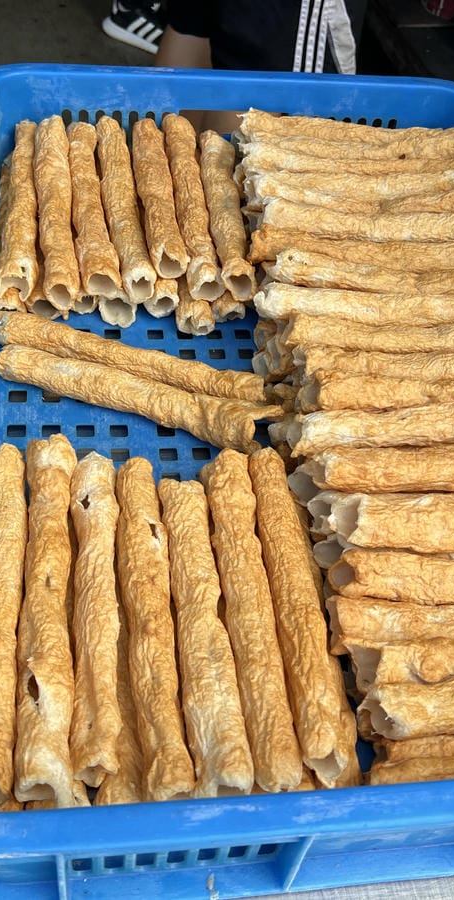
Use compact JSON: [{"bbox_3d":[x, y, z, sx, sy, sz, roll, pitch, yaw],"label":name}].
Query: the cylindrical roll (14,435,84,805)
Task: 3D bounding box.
[{"bbox_3d":[-0.093,0.079,0.480,0.027,0.027,0.208,-1,48,-9],"label":"cylindrical roll"}]

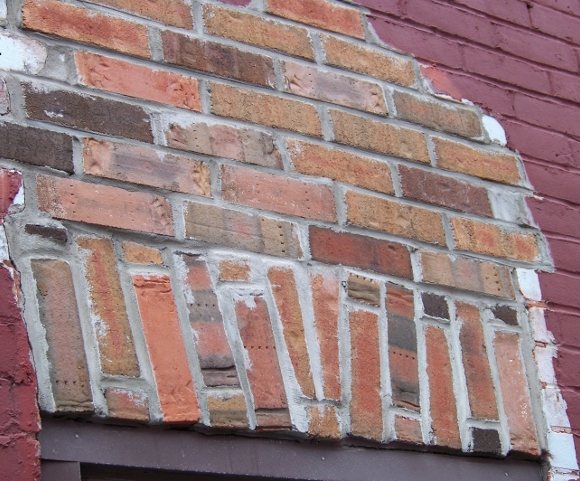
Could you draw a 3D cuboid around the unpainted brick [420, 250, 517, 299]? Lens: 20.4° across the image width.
[{"bbox_3d":[0.264,0.076,2.646,0.202,0.056,0.092,10,-30,-35],"label":"unpainted brick"}]

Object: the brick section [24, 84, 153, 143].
[{"bbox_3d":[-0.304,-0.155,2.265,0.199,0.056,0.094,10,-30,-34],"label":"brick section"}]

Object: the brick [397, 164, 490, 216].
[{"bbox_3d":[0.223,-0.061,2.615,0.196,0.056,0.093,10,-28,-36],"label":"brick"}]

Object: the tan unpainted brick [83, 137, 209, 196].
[{"bbox_3d":[-0.222,-0.082,2.252,0.203,0.056,0.093,10,-28,-36],"label":"tan unpainted brick"}]

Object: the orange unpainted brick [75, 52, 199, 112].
[{"bbox_3d":[-0.239,-0.206,2.303,0.203,0.056,0.093,10,-28,-36],"label":"orange unpainted brick"}]

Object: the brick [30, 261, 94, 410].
[{"bbox_3d":[-0.324,0.141,2.135,0.056,0.206,0.092,4,-26,-37],"label":"brick"}]

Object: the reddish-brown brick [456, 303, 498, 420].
[{"bbox_3d":[0.258,0.203,2.507,0.054,0.194,0.093,11,-29,-36],"label":"reddish-brown brick"}]

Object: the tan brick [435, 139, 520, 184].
[{"bbox_3d":[0.296,-0.118,2.780,0.199,0.056,0.092,10,-30,-35],"label":"tan brick"}]

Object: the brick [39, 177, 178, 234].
[{"bbox_3d":[-0.272,-0.030,2.182,0.204,0.056,0.093,10,-28,-36],"label":"brick"}]

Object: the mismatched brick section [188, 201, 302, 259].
[{"bbox_3d":[-0.095,0.004,2.397,0.202,0.056,0.092,10,-30,-35],"label":"mismatched brick section"}]

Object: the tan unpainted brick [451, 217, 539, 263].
[{"bbox_3d":[0.308,0.019,2.645,0.195,0.055,0.093,10,-28,-36],"label":"tan unpainted brick"}]

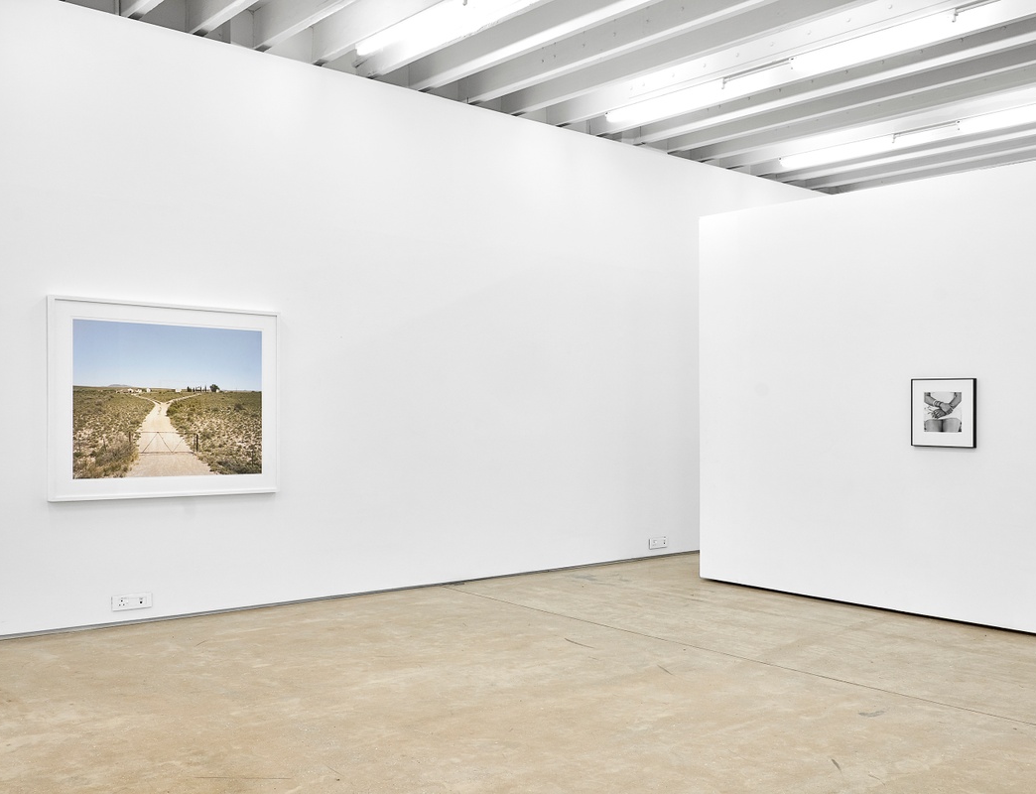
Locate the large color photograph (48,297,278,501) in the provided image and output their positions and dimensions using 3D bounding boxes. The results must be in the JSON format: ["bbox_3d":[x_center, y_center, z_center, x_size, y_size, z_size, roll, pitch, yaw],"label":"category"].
[{"bbox_3d":[-2.440,0.030,7.476,1.650,1.350,0.060,1,-1,-41],"label":"large color photograph"}]

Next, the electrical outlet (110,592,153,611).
[{"bbox_3d":[-2.666,1.414,7.309,0.282,0.104,0.012,1,-1,-41],"label":"electrical outlet"}]

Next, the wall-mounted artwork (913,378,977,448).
[{"bbox_3d":[3.045,0.116,7.571,0.028,0.482,0.479,1,-1,-41],"label":"wall-mounted artwork"}]

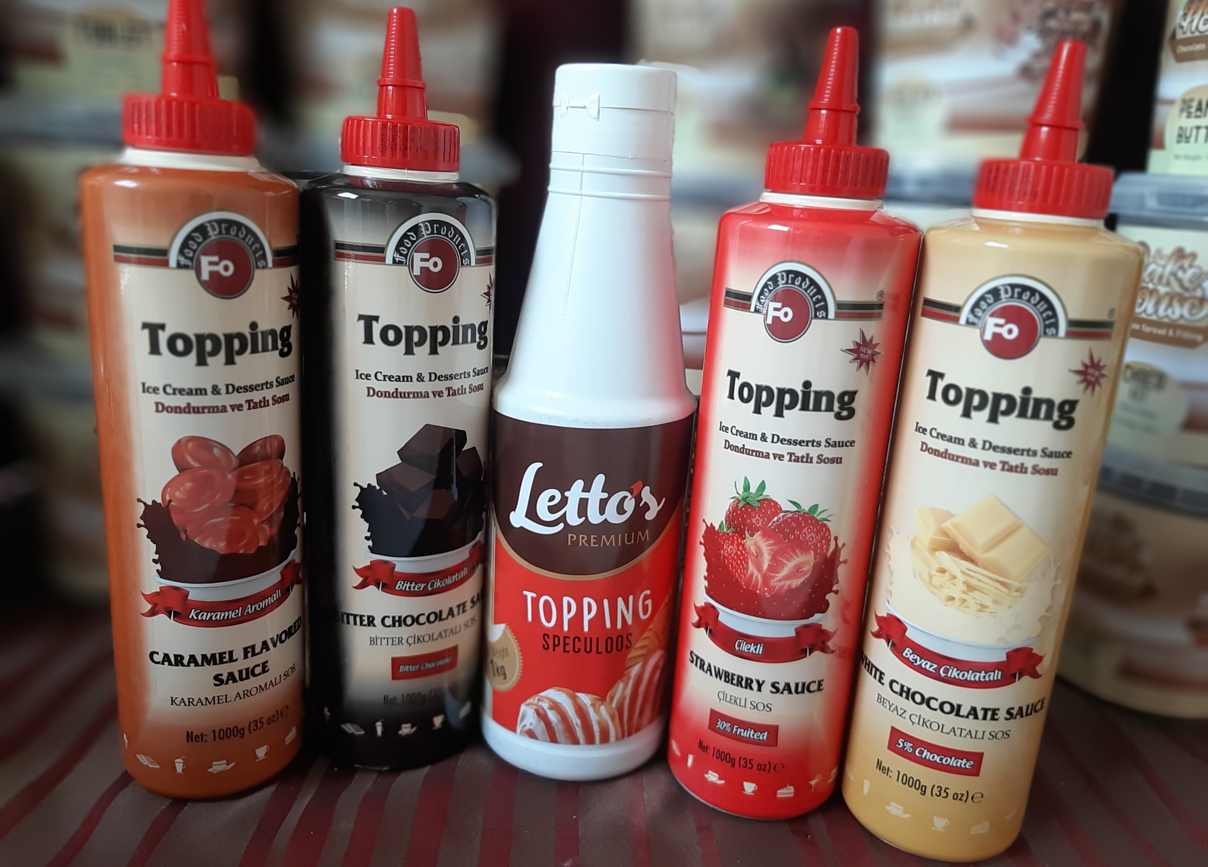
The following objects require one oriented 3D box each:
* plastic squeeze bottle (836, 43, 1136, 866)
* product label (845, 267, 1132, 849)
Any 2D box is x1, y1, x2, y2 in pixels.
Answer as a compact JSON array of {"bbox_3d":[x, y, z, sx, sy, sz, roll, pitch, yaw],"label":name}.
[{"bbox_3d":[0.142,0.013,0.333,0.069,0.290,0.069,11,16,24],"label":"plastic squeeze bottle"},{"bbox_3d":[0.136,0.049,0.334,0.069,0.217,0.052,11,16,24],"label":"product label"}]

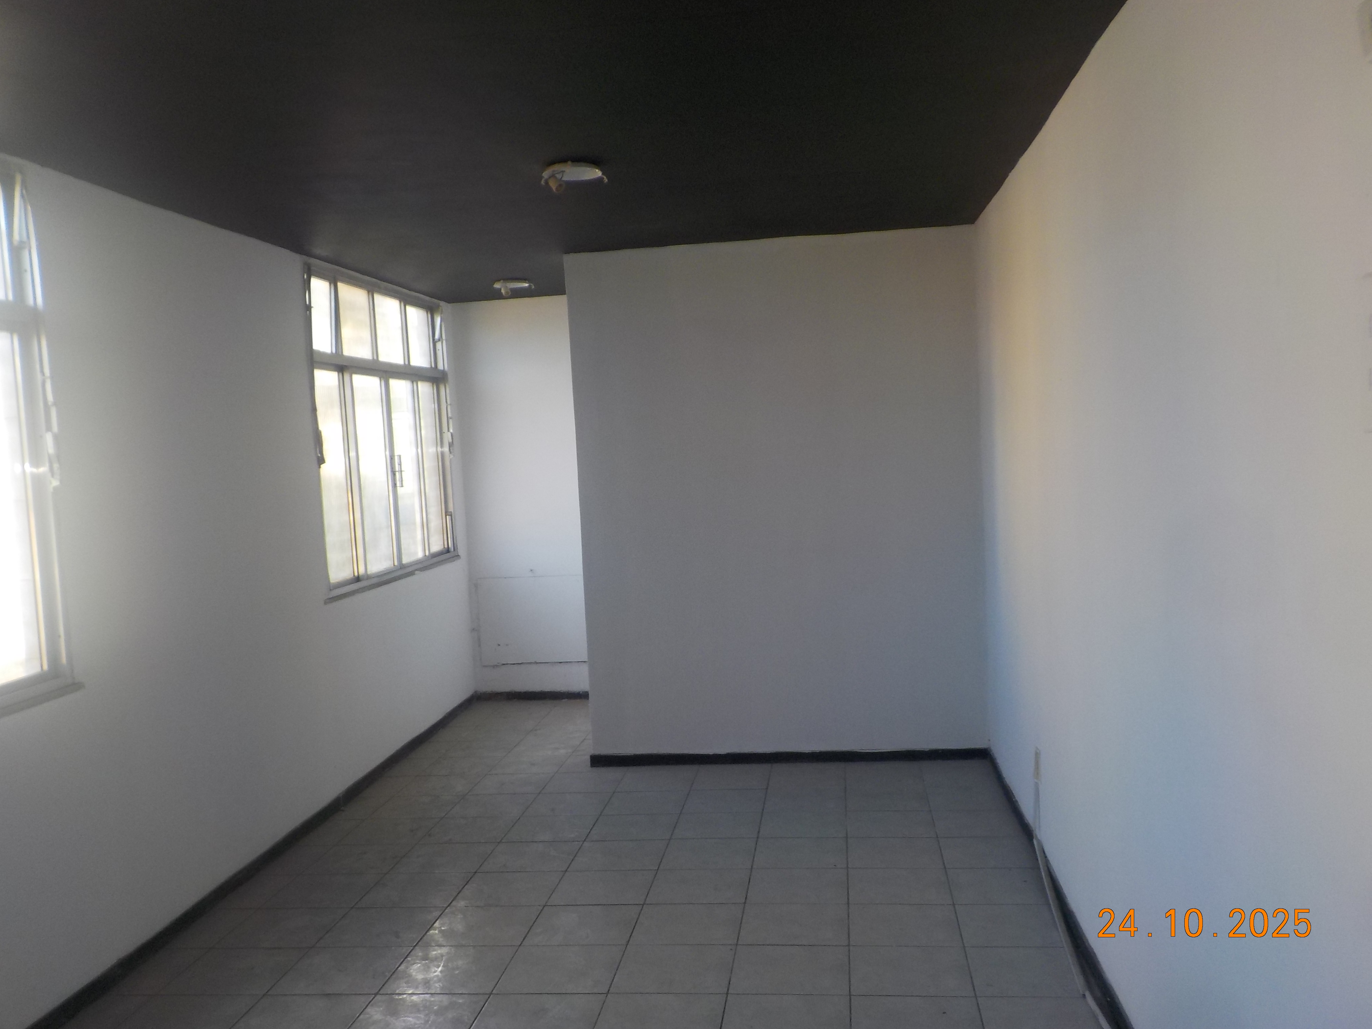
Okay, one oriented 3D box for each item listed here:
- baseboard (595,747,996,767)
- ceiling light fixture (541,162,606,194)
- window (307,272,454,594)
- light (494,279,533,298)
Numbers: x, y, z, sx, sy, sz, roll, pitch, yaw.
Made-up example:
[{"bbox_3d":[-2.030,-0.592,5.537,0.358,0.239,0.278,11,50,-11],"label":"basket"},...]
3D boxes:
[{"bbox_3d":[0.481,1.176,5.753,1.920,0.062,0.018,-3,4,7],"label":"baseboard"},{"bbox_3d":[-0.372,-1.108,3.928,0.205,0.076,0.200,-3,4,7],"label":"ceiling light fixture"},{"bbox_3d":[-1.573,-0.432,6.282,0.100,1.468,1.831,-3,4,7],"label":"window"},{"bbox_3d":[-0.957,-1.244,6.558,0.205,0.076,0.200,-3,4,7],"label":"light"}]

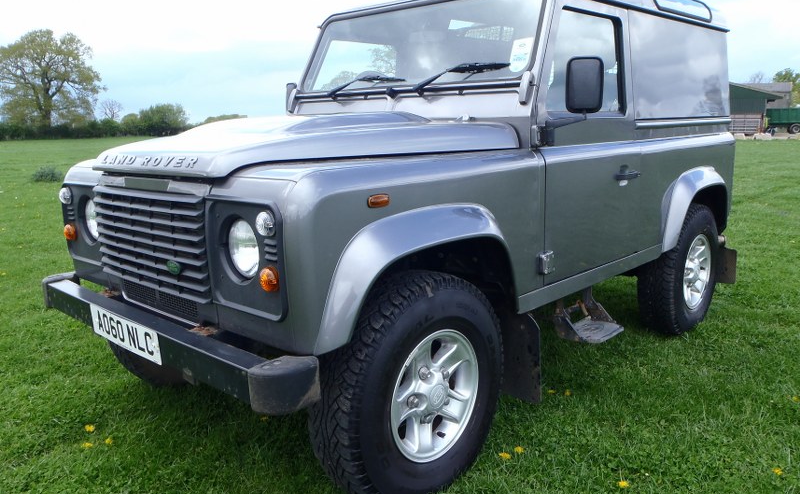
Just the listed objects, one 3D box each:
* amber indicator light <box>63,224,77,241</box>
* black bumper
[{"bbox_3d":[-1.381,-0.068,2.718,0.073,0.073,0.045,9,14,43],"label":"amber indicator light"},{"bbox_3d":[-0.876,0.278,2.268,1.720,0.120,0.190,9,14,43],"label":"black bumper"}]

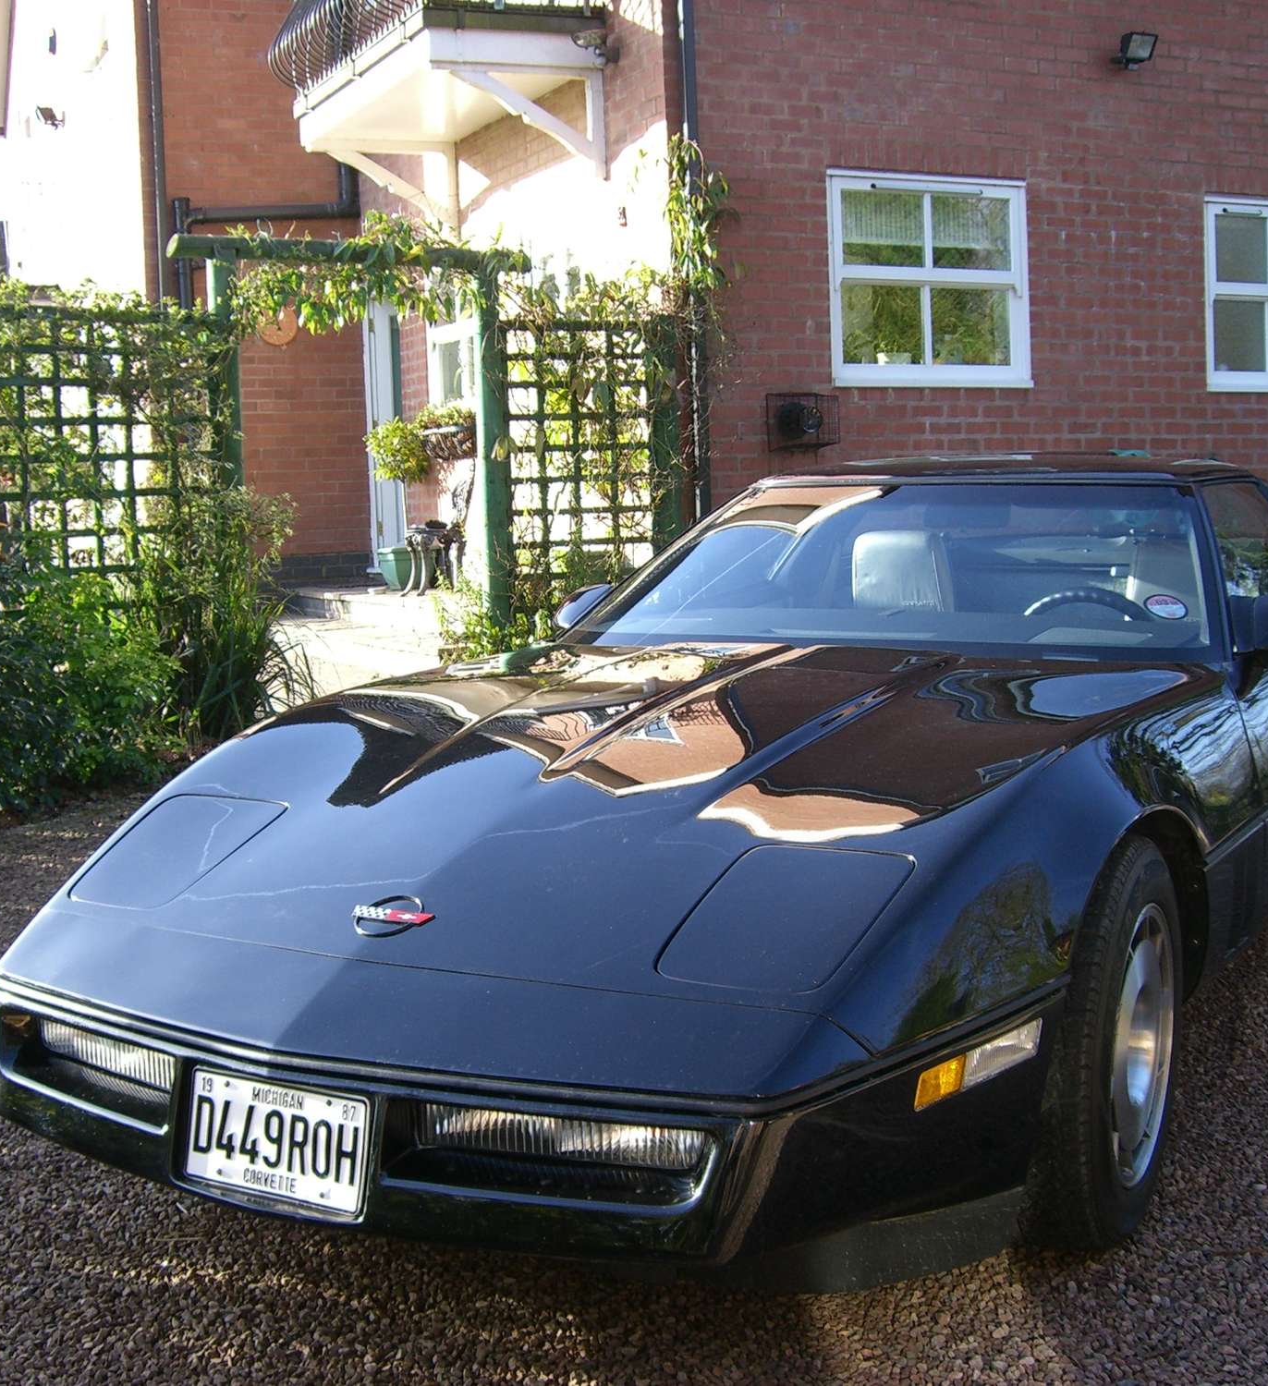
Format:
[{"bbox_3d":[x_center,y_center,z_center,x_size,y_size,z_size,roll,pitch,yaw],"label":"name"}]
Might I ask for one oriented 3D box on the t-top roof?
[{"bbox_3d":[0.906,-0.546,5.019,1.130,0.085,0.640,3,9,30],"label":"t-top roof"}]

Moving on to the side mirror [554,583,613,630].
[{"bbox_3d":[-0.133,-0.205,4.952,0.210,0.120,0.150,3,9,30],"label":"side mirror"}]

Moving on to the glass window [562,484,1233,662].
[{"bbox_3d":[0.586,-0.289,4.490,1.470,0.130,0.830,3,37,30],"label":"glass window"}]

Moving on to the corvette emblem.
[{"bbox_3d":[-0.348,0.323,2.933,0.138,0.012,0.100,3,29,30],"label":"corvette emblem"}]

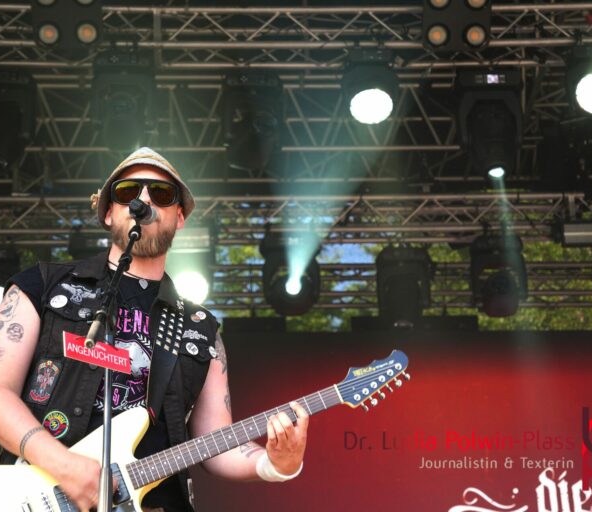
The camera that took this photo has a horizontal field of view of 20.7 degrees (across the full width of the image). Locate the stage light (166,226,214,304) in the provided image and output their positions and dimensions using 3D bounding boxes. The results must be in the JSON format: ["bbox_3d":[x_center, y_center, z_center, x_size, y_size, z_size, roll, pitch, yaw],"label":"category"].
[{"bbox_3d":[-0.744,0.182,11.544,0.350,0.440,0.320,0,-22,0],"label":"stage light"}]

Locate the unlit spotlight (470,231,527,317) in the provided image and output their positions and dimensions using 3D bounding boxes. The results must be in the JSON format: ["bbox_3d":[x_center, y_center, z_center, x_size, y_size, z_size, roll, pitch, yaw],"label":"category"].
[{"bbox_3d":[1.422,0.120,11.332,0.400,0.500,0.380,0,-22,0],"label":"unlit spotlight"}]

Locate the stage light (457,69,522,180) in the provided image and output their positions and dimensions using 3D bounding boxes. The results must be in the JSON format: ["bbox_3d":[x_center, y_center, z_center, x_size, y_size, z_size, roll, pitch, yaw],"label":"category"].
[{"bbox_3d":[1.175,-0.790,9.821,0.400,0.610,0.320,0,-22,0],"label":"stage light"}]

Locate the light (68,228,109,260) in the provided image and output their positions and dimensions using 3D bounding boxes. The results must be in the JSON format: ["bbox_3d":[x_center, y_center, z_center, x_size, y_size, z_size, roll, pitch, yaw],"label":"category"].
[{"bbox_3d":[-1.382,0.137,11.347,0.400,0.500,0.360,0,-22,0],"label":"light"}]

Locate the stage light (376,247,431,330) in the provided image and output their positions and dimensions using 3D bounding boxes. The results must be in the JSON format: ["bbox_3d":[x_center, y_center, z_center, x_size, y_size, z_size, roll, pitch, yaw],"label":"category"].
[{"bbox_3d":[0.770,0.248,11.560,0.400,0.570,0.320,0,-22,0],"label":"stage light"}]

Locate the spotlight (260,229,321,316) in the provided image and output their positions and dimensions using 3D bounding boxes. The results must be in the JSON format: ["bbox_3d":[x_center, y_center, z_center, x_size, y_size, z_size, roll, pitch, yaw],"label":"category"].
[{"bbox_3d":[-0.031,0.120,11.332,0.400,0.500,0.380,0,-22,0],"label":"spotlight"}]

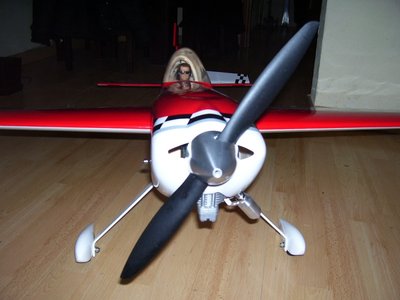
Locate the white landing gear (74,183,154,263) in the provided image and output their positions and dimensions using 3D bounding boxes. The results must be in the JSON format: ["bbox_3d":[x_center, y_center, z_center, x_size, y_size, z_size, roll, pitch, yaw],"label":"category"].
[{"bbox_3d":[-0.166,0.130,0.778,0.171,0.172,0.125,-1,23,-4],"label":"white landing gear"}]

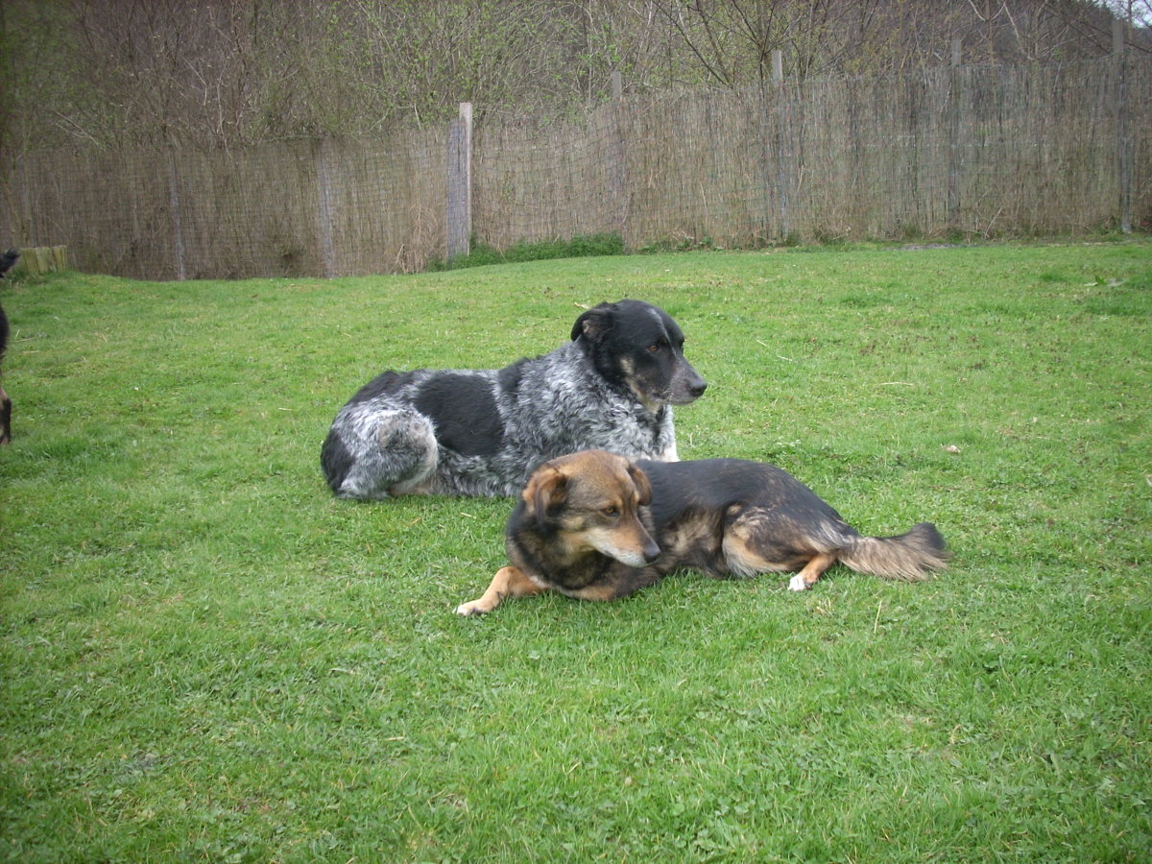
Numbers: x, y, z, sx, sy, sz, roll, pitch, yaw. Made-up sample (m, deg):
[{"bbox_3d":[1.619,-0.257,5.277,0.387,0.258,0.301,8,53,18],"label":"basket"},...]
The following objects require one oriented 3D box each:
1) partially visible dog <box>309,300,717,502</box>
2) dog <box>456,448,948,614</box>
[{"bbox_3d":[-0.106,-0.090,2.641,0.800,0.400,0.340,0,11,12],"label":"partially visible dog"},{"bbox_3d":[0.186,0.095,2.000,0.760,0.255,0.330,-5,11,-13],"label":"dog"}]

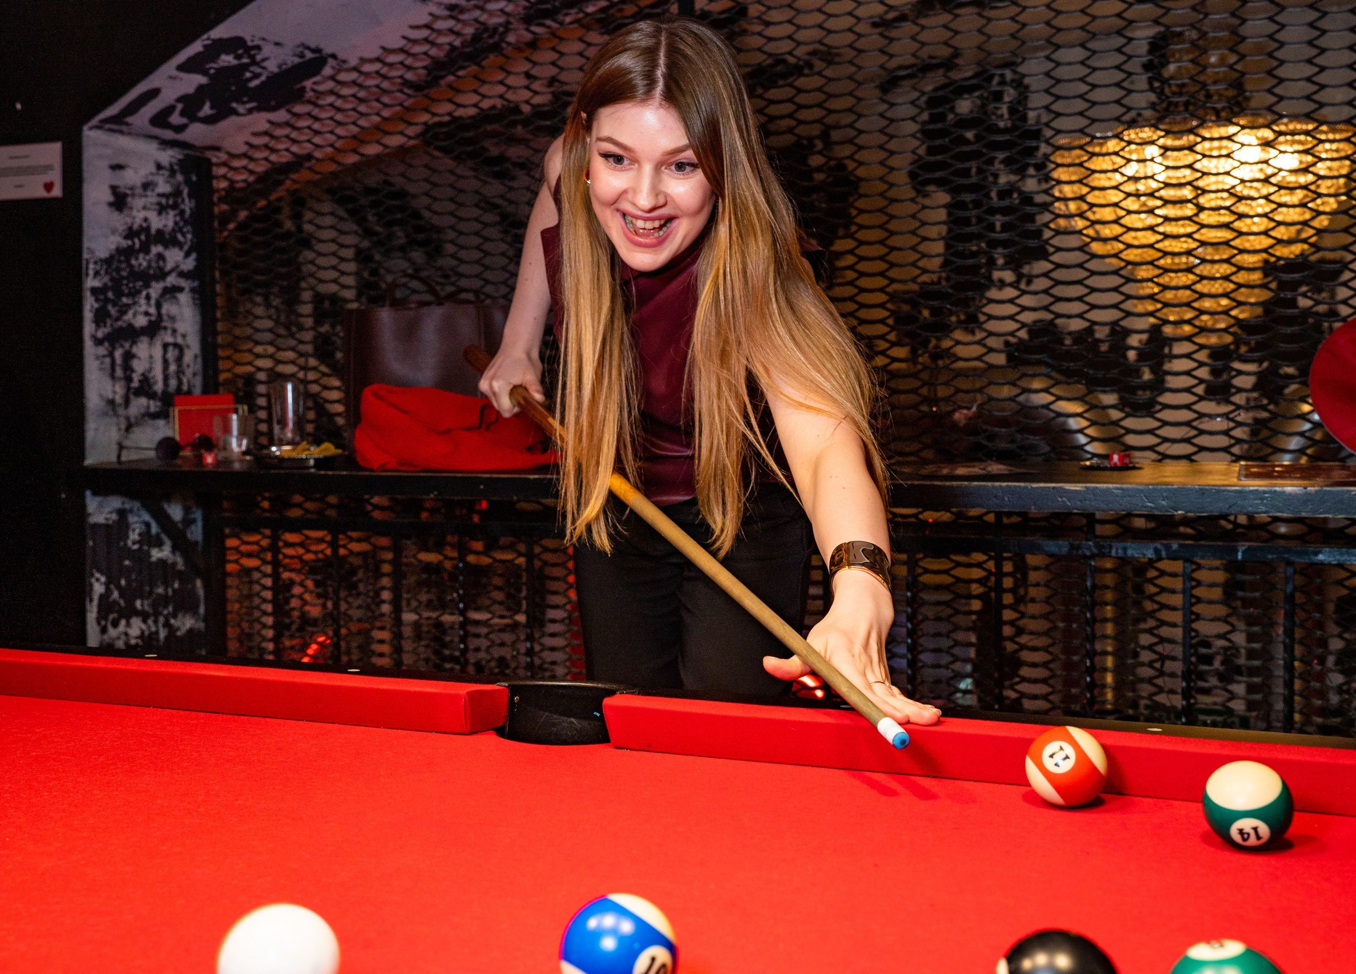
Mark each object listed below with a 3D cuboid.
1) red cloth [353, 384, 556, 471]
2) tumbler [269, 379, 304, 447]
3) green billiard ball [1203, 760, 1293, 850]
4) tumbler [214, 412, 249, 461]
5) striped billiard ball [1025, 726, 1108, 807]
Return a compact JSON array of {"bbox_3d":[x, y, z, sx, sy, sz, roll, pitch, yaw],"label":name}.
[{"bbox_3d":[-0.408,-0.113,2.700,0.370,0.155,0.220,1,5,21],"label":"red cloth"},{"bbox_3d":[-0.817,-0.149,3.060,0.073,0.148,0.073,-1,4,0],"label":"tumbler"},{"bbox_3d":[0.378,0.211,0.967,0.057,0.057,0.057,1,5,20],"label":"green billiard ball"},{"bbox_3d":[-0.909,-0.103,2.980,0.078,0.097,0.078,-1,4,0],"label":"tumbler"},{"bbox_3d":[0.280,0.201,1.052,0.057,0.057,0.057,-1,4,0],"label":"striped billiard ball"}]

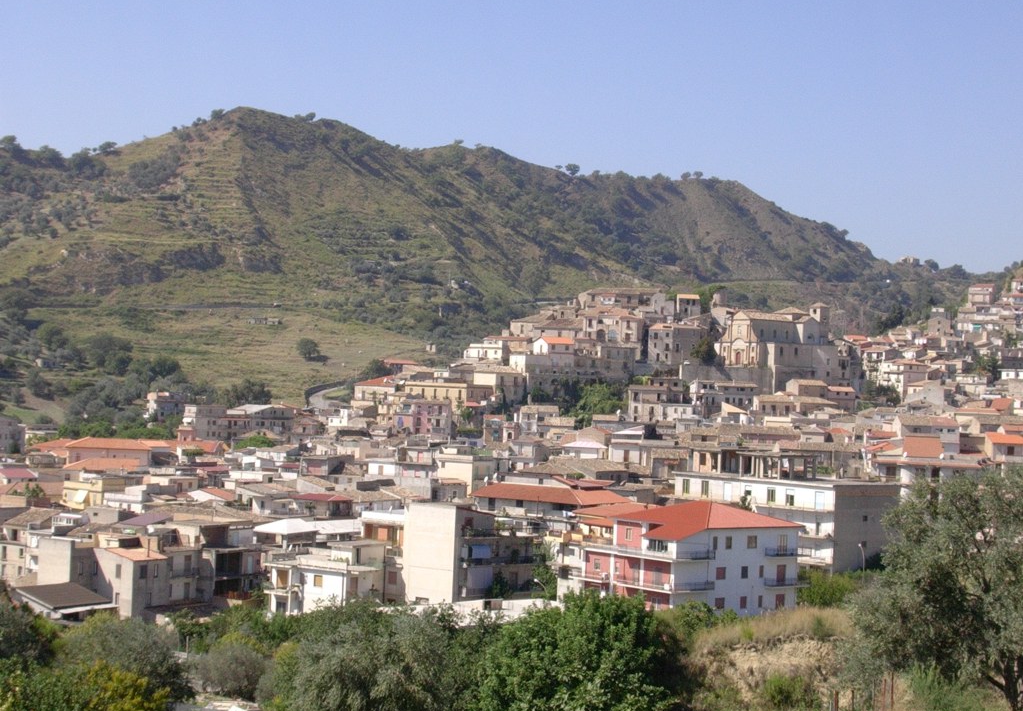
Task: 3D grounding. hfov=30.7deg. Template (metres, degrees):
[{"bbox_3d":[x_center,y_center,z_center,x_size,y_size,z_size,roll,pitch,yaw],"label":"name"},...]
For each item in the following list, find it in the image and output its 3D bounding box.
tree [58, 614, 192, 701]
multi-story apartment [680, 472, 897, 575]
[{"bbox_3d":[-27.650,21.900,133.000,9.430,6.640,9.430,2,-1,0],"label":"tree"},{"bbox_3d":[35.380,21.980,241.620,11.870,11.950,29.710,3,-1,-36],"label":"multi-story apartment"}]

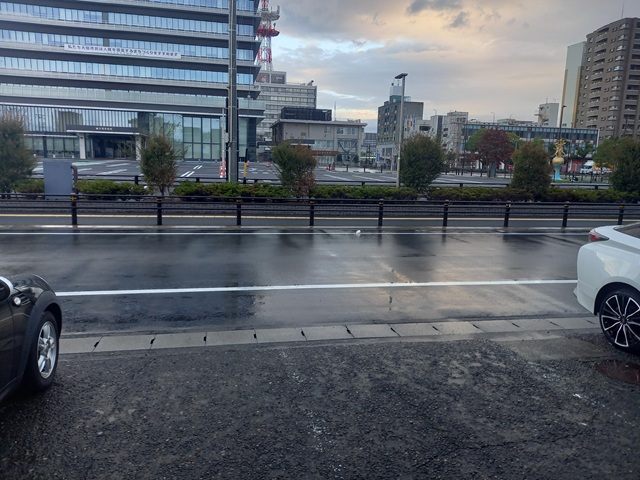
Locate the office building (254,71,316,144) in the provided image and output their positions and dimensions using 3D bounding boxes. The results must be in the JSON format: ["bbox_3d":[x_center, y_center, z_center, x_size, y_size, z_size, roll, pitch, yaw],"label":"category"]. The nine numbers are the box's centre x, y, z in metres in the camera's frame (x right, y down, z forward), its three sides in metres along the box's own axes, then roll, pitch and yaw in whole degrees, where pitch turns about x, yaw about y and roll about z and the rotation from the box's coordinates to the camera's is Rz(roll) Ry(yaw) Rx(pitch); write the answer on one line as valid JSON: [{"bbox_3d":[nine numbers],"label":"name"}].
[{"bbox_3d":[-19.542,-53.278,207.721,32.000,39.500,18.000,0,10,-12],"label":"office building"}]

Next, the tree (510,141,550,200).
[{"bbox_3d":[7.944,-2.530,17.707,1.420,2.400,1.400,0,10,-12],"label":"tree"}]

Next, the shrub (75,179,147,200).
[{"bbox_3d":[-6.631,-1.596,14.674,2.100,0.640,1.000,0,10,-12],"label":"shrub"}]

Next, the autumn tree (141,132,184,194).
[{"bbox_3d":[-5.092,-2.350,14.881,1.250,2.140,1.200,0,10,-12],"label":"autumn tree"}]

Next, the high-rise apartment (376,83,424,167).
[{"bbox_3d":[27.500,-36.801,155.472,7.600,27.000,17.400,0,10,-12],"label":"high-rise apartment"}]

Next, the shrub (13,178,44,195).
[{"bbox_3d":[-8.839,-1.590,14.191,1.150,0.620,0.950,0,10,-12],"label":"shrub"}]

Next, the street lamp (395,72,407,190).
[{"bbox_3d":[2.920,-3.700,17.028,0.250,4.630,0.700,0,10,-12],"label":"street lamp"}]

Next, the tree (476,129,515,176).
[{"bbox_3d":[20.068,-9.954,52.994,4.000,5.490,3.800,0,10,-12],"label":"tree"}]

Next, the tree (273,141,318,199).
[{"bbox_3d":[-0.892,-2.342,15.803,1.420,2.100,1.380,0,10,-12],"label":"tree"}]

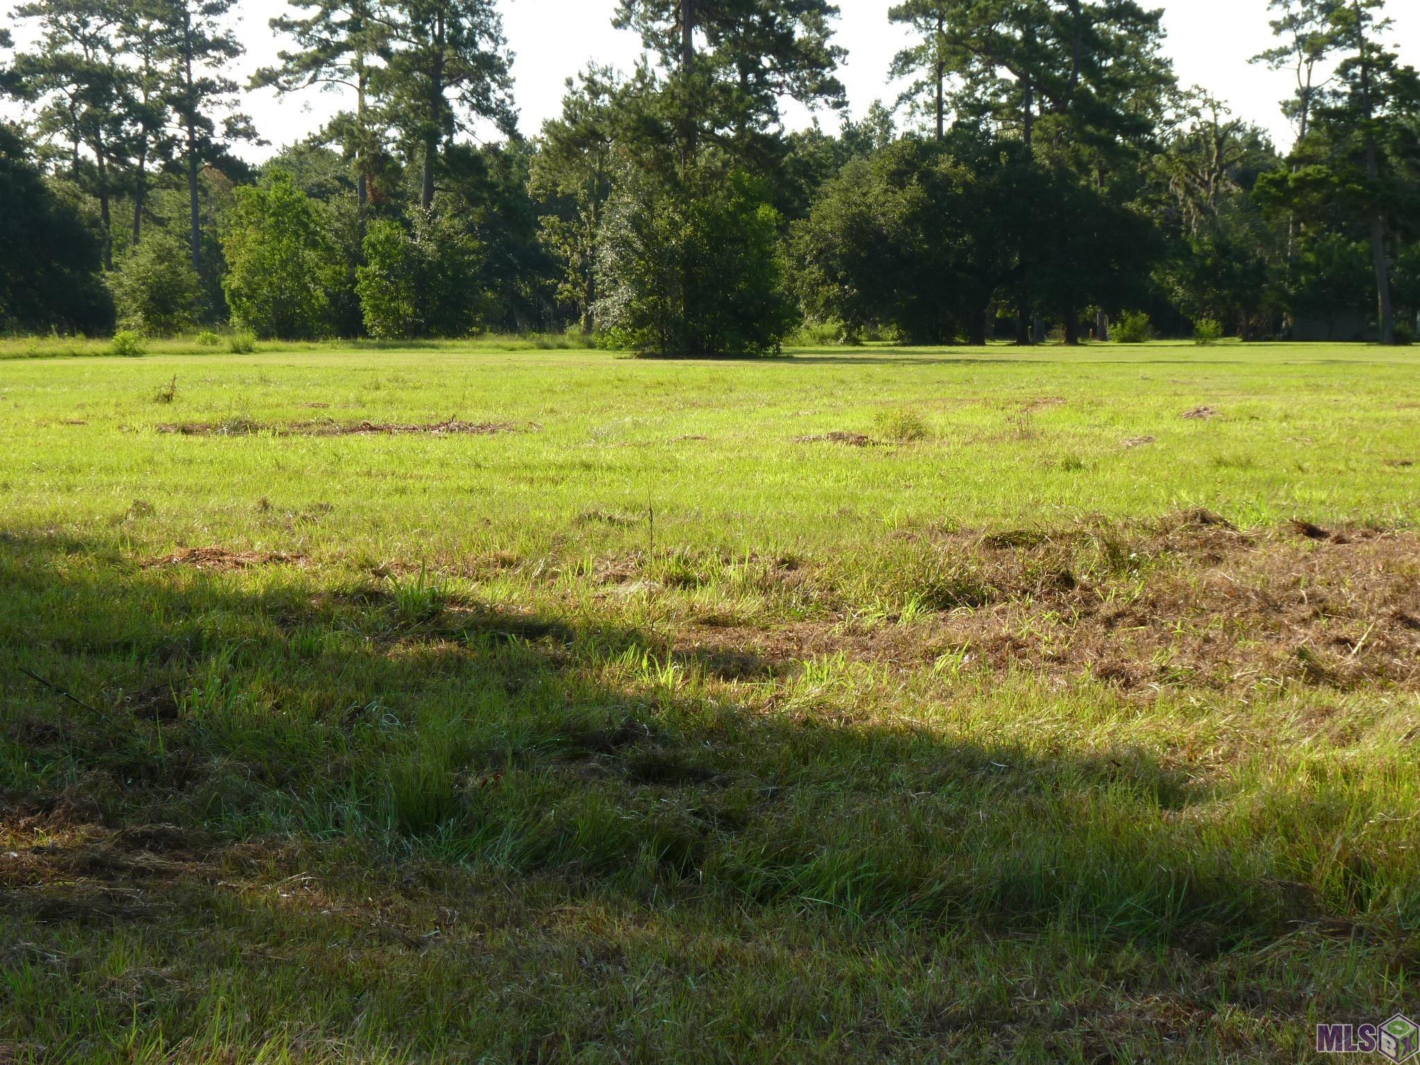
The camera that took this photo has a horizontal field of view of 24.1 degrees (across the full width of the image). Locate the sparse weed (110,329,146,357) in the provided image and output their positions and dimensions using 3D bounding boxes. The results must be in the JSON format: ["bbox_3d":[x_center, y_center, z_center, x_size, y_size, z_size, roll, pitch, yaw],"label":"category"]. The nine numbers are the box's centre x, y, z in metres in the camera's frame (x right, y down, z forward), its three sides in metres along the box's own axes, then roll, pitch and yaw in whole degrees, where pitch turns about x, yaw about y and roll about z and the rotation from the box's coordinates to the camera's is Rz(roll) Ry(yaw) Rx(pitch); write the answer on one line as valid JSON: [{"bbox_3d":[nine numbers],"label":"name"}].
[{"bbox_3d":[-20.703,-6.737,118.000,1.261,0.985,1.135,-1,4,-10],"label":"sparse weed"}]

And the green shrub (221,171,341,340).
[{"bbox_3d":[-18.969,-12.270,147.000,5.301,7.509,4.771,0,4,-7],"label":"green shrub"}]

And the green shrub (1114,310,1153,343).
[{"bbox_3d":[20.635,-10.006,162.000,1.947,1.569,1.752,0,4,7],"label":"green shrub"}]

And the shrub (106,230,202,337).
[{"bbox_3d":[-24.589,-11.043,147.000,4.270,4.761,4.056,-1,4,-9],"label":"shrub"}]

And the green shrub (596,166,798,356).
[{"bbox_3d":[-0.497,-10.102,124.000,7.576,7.080,6.440,0,4,0],"label":"green shrub"}]

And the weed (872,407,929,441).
[{"bbox_3d":[2.368,-1.328,41.000,0.698,0.401,0.593,0,4,3],"label":"weed"}]

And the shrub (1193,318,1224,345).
[{"bbox_3d":[23.262,-9.367,155.000,1.449,1.294,1.377,1,4,9],"label":"shrub"}]

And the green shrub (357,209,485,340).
[{"bbox_3d":[-12.611,-11.256,145.000,5.616,5.713,4.773,0,4,-5],"label":"green shrub"}]

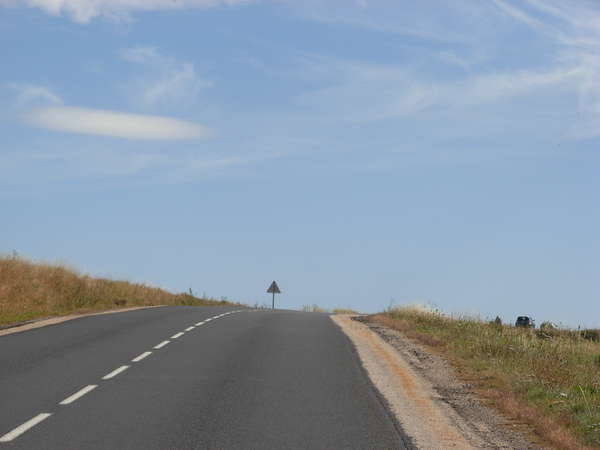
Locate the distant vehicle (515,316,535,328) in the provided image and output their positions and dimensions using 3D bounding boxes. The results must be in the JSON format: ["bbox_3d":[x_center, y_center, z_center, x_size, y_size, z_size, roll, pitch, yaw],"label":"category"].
[{"bbox_3d":[25.616,11.123,240.000,1.690,1.440,3.950,1,-3,14],"label":"distant vehicle"}]

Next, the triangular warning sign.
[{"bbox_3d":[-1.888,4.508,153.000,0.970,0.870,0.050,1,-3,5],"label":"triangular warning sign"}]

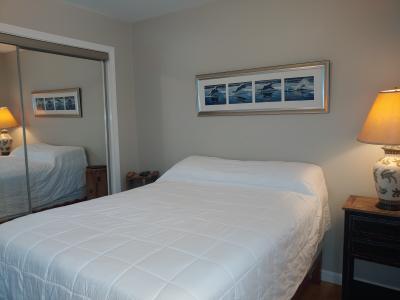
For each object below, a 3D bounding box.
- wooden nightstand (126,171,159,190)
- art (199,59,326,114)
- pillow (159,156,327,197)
[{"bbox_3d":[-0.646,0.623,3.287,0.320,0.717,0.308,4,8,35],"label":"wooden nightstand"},{"bbox_3d":[0.479,-0.504,2.547,1.234,0.402,0.030,4,8,35],"label":"art"},{"bbox_3d":[0.279,0.204,2.486,1.390,0.221,0.409,4,8,35],"label":"pillow"}]

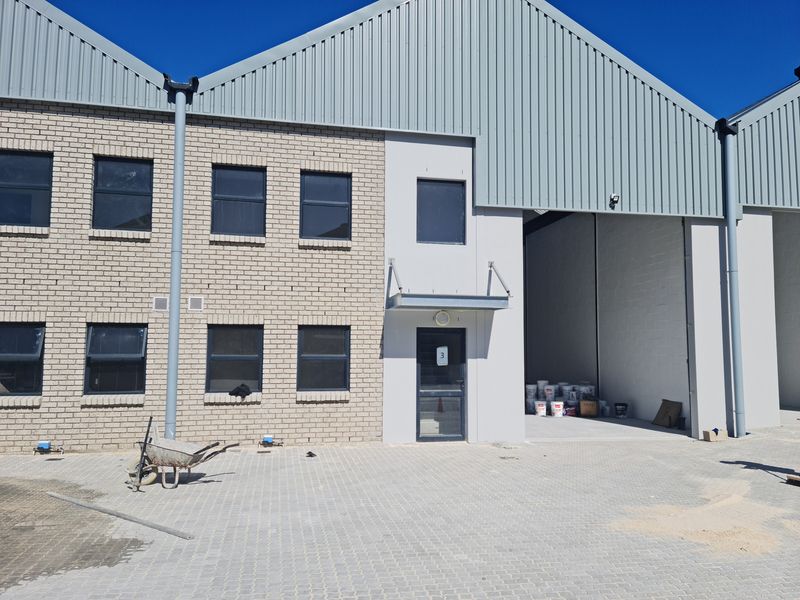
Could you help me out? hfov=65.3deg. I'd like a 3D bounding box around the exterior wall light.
[{"bbox_3d":[0.795,0.347,11.449,0.260,0.260,0.100,1,-5,-12],"label":"exterior wall light"}]

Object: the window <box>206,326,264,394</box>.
[{"bbox_3d":[-2.839,1.014,10.770,0.920,1.180,0.090,1,-5,-12],"label":"window"}]

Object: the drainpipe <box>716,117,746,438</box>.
[{"bbox_3d":[6.702,-0.485,12.542,0.480,6.300,0.280,1,-5,-12],"label":"drainpipe"}]

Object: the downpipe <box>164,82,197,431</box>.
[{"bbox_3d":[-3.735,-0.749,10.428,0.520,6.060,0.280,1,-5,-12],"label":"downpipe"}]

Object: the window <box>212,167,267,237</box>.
[{"bbox_3d":[-2.845,-1.765,11.045,0.940,1.230,0.100,1,-5,-12],"label":"window"}]

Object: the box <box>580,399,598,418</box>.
[{"bbox_3d":[4.879,2.793,16.066,0.430,0.400,0.360,0,-5,8],"label":"box"}]

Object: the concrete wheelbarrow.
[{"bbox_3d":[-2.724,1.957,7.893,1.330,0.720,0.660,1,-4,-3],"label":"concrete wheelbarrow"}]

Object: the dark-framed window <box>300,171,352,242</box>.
[{"bbox_3d":[-1.342,-1.720,11.372,0.940,1.230,0.100,1,-5,-12],"label":"dark-framed window"}]

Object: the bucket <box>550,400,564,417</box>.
[{"bbox_3d":[4.024,2.797,15.941,0.310,0.380,0.310,-1,-5,14],"label":"bucket"}]

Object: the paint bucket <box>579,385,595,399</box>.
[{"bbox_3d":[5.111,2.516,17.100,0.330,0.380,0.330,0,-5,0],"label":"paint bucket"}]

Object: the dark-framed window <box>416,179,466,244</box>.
[{"bbox_3d":[0.801,-1.670,11.839,0.940,1.230,0.100,1,-5,-12],"label":"dark-framed window"}]

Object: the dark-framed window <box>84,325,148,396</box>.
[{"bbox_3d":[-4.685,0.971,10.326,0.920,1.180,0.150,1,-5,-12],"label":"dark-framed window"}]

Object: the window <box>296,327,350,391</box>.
[{"bbox_3d":[-1.350,1.040,11.143,0.940,1.180,0.100,1,-5,-12],"label":"window"}]

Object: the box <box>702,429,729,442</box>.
[{"bbox_3d":[6.267,2.703,12.404,0.410,0.200,0.200,1,-5,-12],"label":"box"}]

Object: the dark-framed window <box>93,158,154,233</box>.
[{"bbox_3d":[-4.720,-1.815,10.637,0.940,1.230,0.100,1,-5,-12],"label":"dark-framed window"}]

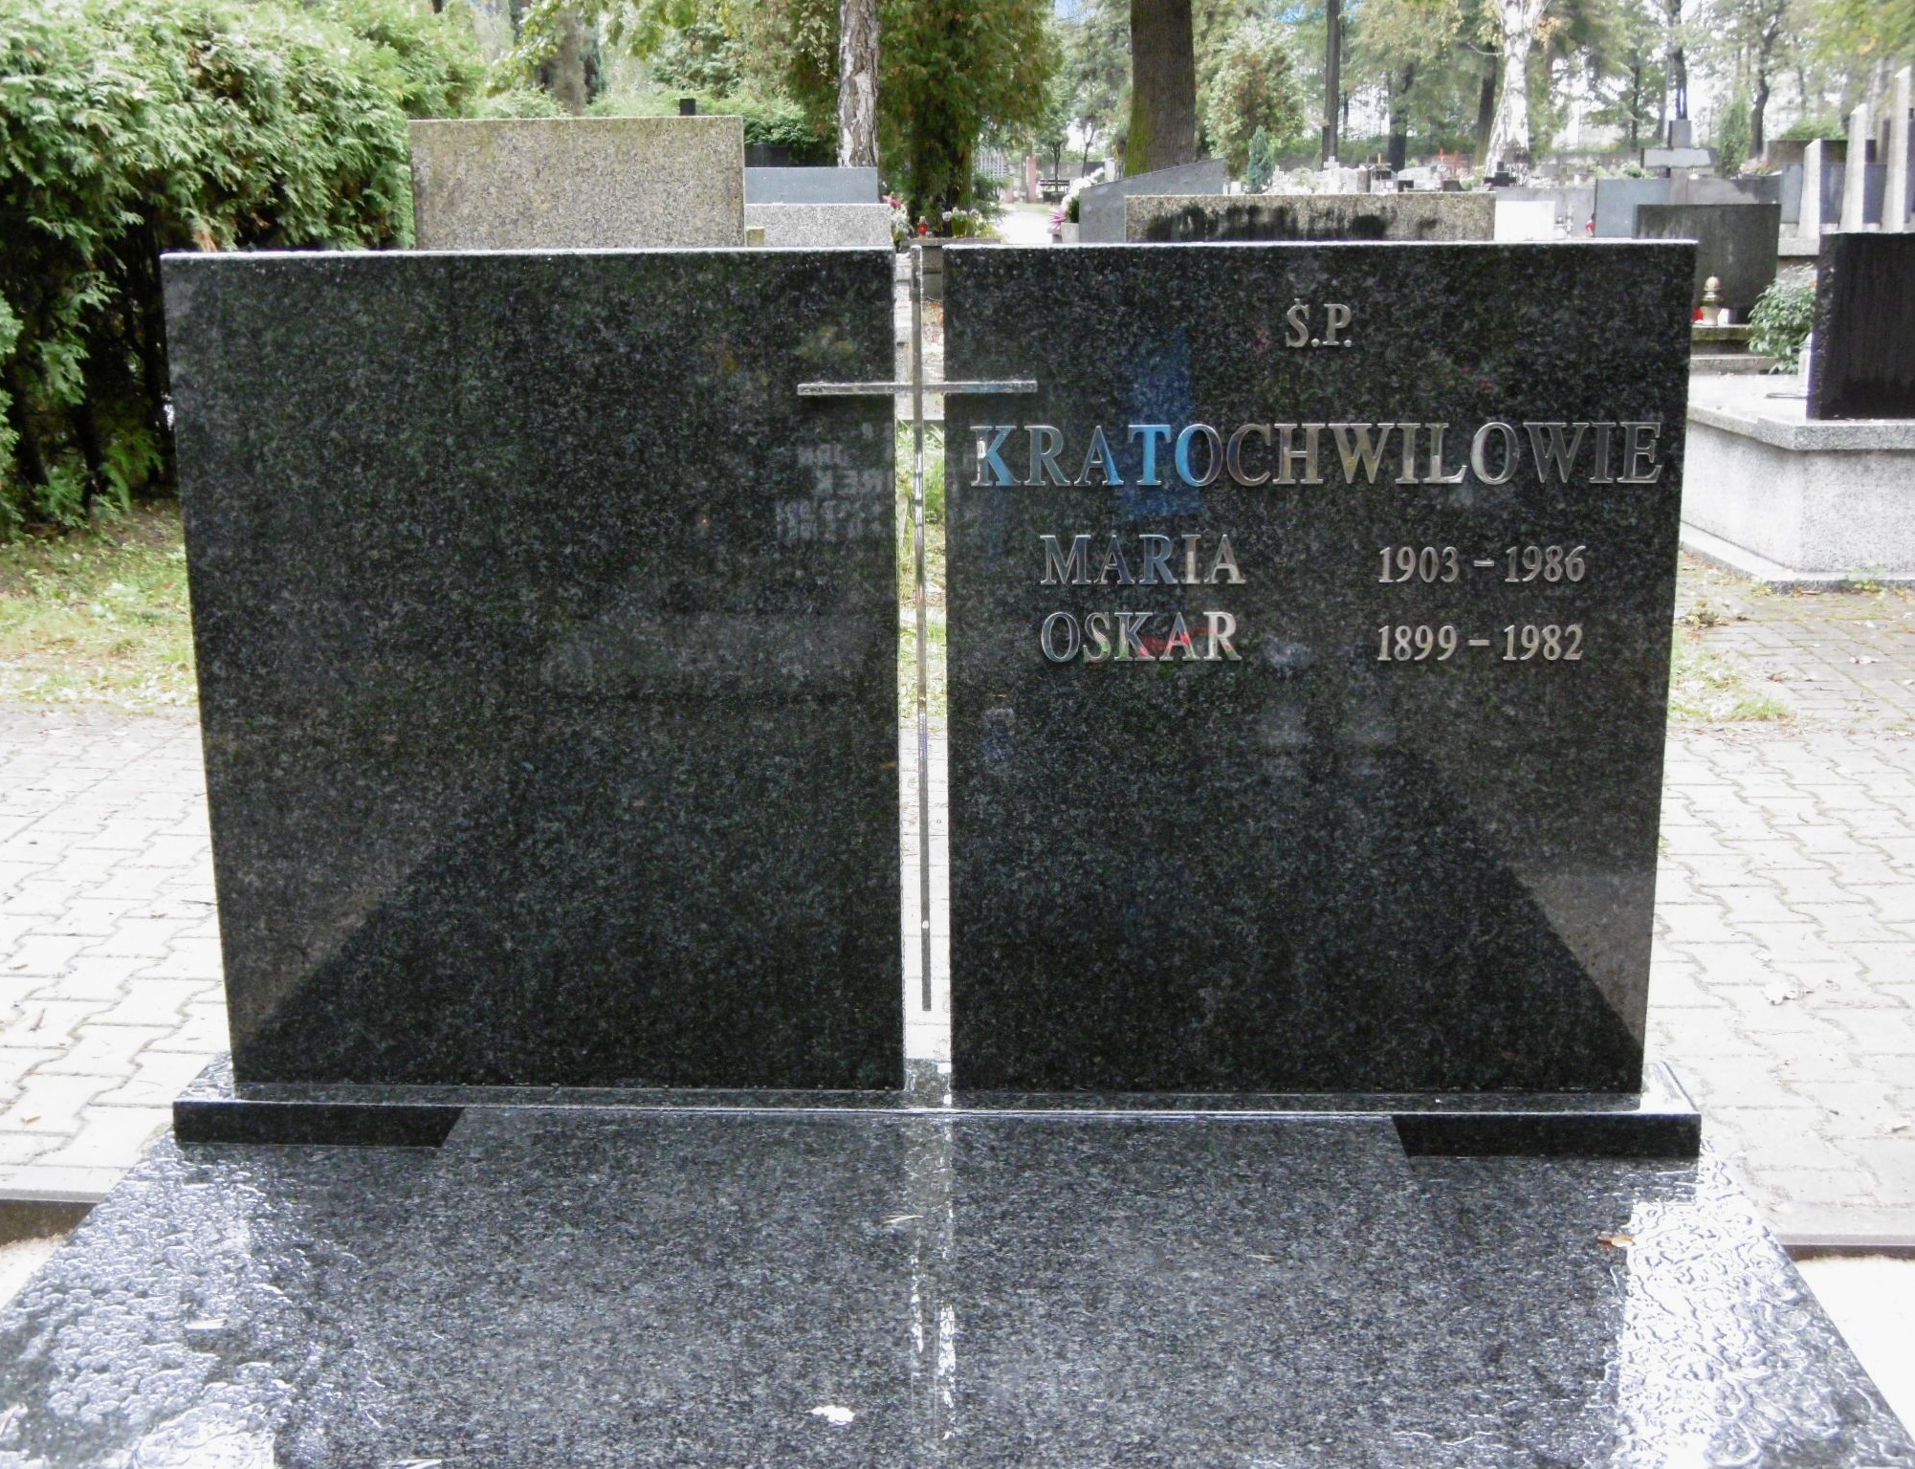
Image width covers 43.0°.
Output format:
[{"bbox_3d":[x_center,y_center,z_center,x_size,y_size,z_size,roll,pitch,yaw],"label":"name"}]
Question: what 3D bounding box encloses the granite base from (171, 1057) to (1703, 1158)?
[{"bbox_3d":[-0.029,0.405,2.673,1.630,0.046,0.150,0,14,2],"label":"granite base"}]

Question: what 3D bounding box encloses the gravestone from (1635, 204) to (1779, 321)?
[{"bbox_3d":[4.064,-2.552,13.203,0.780,0.660,0.100,0,14,2],"label":"gravestone"}]

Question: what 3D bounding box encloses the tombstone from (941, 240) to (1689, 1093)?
[{"bbox_3d":[0.363,-0.055,2.553,0.742,0.897,0.060,0,14,2],"label":"tombstone"}]

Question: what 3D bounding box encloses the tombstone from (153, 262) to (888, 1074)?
[{"bbox_3d":[-0.429,-0.056,2.585,0.740,0.897,0.060,0,14,2],"label":"tombstone"}]

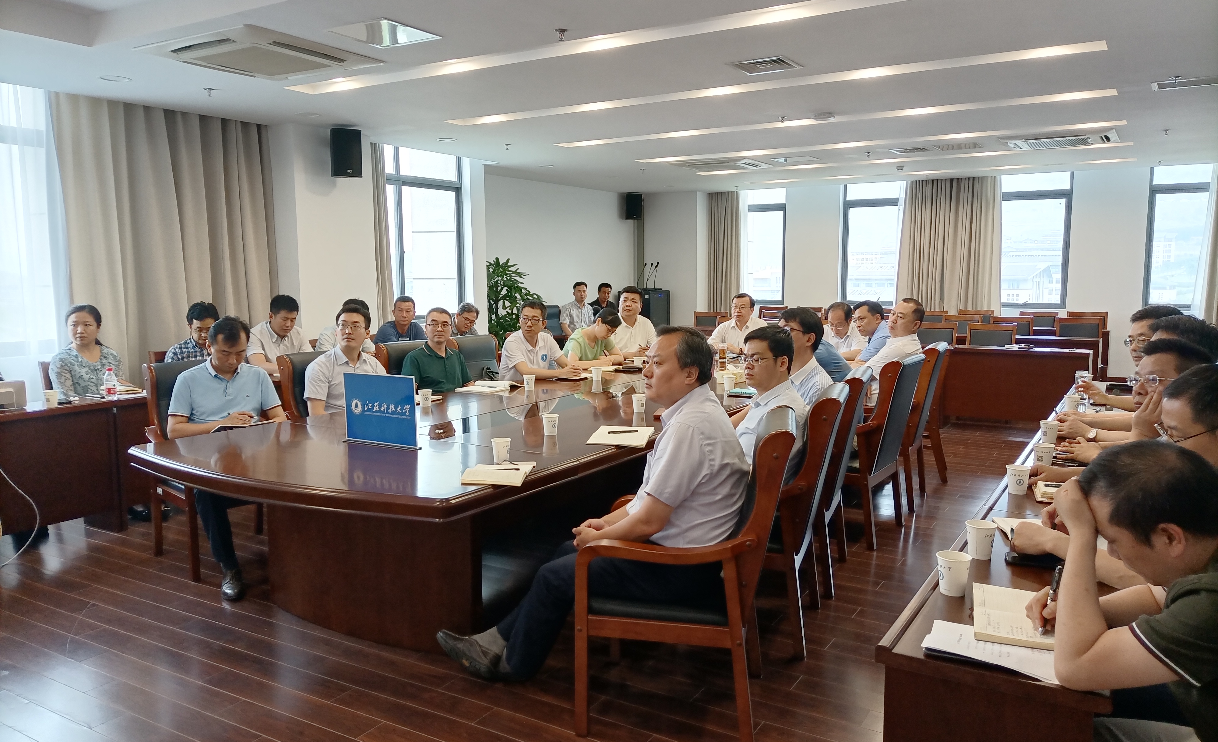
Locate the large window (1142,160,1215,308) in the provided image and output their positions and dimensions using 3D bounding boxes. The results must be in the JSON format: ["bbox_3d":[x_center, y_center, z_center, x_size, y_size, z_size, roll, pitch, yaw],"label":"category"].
[{"bbox_3d":[6.817,-1.537,10.611,0.960,1.680,0.120,4,8,31],"label":"large window"}]

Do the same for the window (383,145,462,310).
[{"bbox_3d":[-1.973,-1.439,9.762,0.120,1.770,1.280,4,7,31],"label":"window"}]

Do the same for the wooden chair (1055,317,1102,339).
[{"bbox_3d":[5.174,-0.108,10.157,0.460,0.940,0.530,4,7,32],"label":"wooden chair"}]

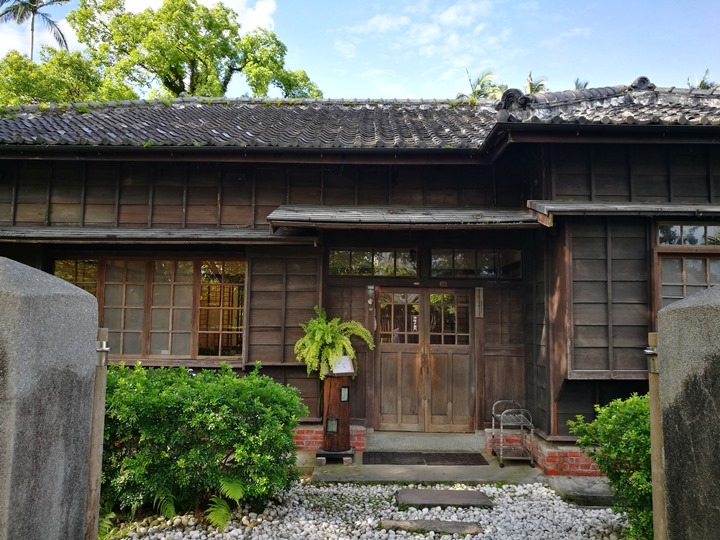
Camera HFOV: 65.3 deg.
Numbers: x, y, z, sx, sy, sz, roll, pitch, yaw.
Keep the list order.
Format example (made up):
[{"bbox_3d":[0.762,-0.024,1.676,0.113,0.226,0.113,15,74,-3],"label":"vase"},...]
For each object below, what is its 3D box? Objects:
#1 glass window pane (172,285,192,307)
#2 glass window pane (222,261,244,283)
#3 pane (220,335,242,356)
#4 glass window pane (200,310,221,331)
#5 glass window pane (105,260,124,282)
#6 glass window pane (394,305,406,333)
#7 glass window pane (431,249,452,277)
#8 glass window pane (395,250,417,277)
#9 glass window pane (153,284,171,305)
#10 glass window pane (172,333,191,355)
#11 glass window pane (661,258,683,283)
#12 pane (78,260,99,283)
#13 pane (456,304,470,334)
[{"bbox_3d":[-2.253,0.325,7.143,0.254,0.279,0.030,0,-4,0],"label":"glass window pane"},{"bbox_3d":[-1.613,0.026,7.194,0.276,0.290,0.020,1,-5,1],"label":"glass window pane"},{"bbox_3d":[-1.620,0.953,7.095,0.279,0.279,0.030,0,-4,0],"label":"pane"},{"bbox_3d":[-1.899,0.641,7.144,0.261,0.276,0.020,1,-5,1],"label":"glass window pane"},{"bbox_3d":[-3.022,0.014,6.950,0.240,0.264,0.025,1,-5,0],"label":"glass window pane"},{"bbox_3d":[0.513,0.619,7.162,0.149,0.353,0.020,1,-5,1],"label":"glass window pane"},{"bbox_3d":[1.057,-0.079,7.217,0.278,0.339,0.020,1,-5,1],"label":"glass window pane"},{"bbox_3d":[0.601,-0.086,7.219,0.271,0.327,0.020,1,-5,0],"label":"glass window pane"},{"bbox_3d":[-2.528,0.326,7.178,0.234,0.275,0.020,1,-5,1],"label":"glass window pane"},{"bbox_3d":[-2.238,0.931,7.061,0.239,0.281,0.020,1,-5,0],"label":"glass window pane"},{"bbox_3d":[3.453,0.010,6.208,0.229,0.280,0.020,1,-5,0],"label":"glass window pane"},{"bbox_3d":[-3.455,0.020,7.129,0.257,0.283,0.020,1,-5,0],"label":"pane"},{"bbox_3d":[1.288,0.620,7.014,0.160,0.340,0.025,1,-5,0],"label":"pane"}]

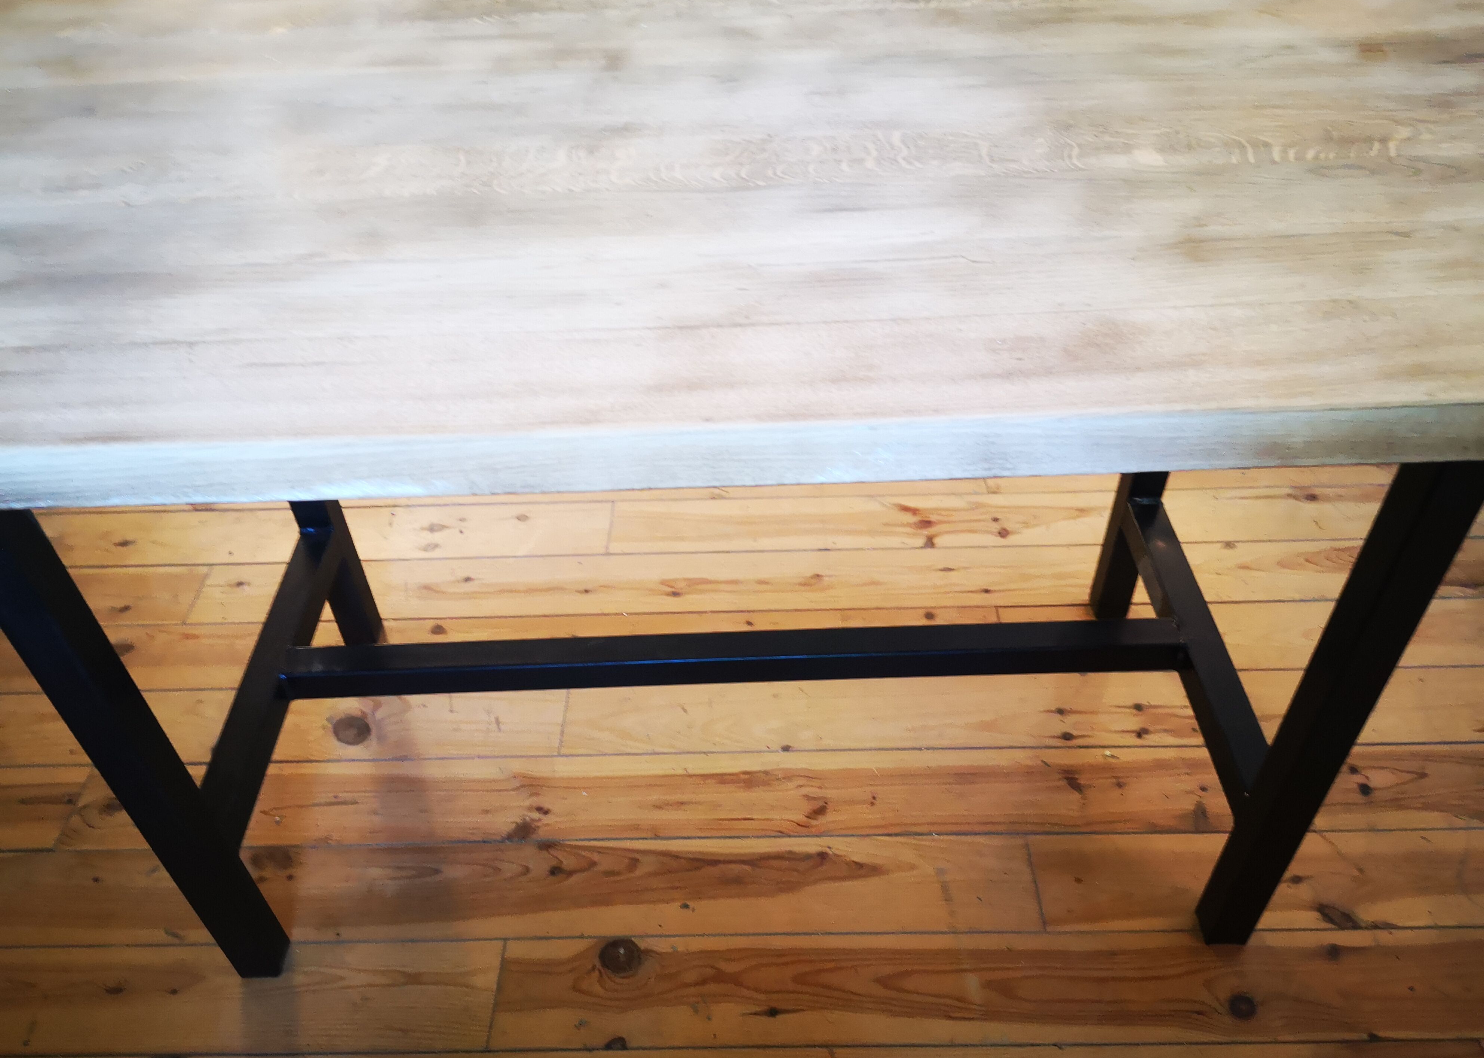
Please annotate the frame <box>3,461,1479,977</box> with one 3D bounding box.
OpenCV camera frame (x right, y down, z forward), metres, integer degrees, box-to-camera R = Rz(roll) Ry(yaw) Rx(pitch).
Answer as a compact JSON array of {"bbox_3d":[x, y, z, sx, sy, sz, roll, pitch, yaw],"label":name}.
[{"bbox_3d":[-0.016,0.003,1.164,1.073,0.771,0.517,-2,43,0],"label":"frame"}]

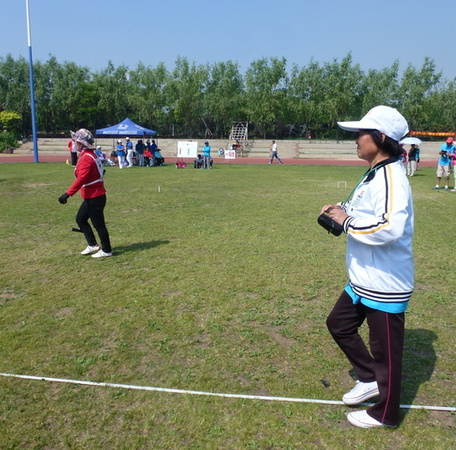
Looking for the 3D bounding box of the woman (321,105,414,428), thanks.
[{"bbox_3d":[0.691,0.254,2.076,0.510,1.641,0.490,2,11,10],"label":"woman"}]

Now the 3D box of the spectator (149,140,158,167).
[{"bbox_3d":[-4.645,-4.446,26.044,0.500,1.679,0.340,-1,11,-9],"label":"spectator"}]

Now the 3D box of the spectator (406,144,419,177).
[{"bbox_3d":[9.194,-3.227,20.754,0.480,1.569,0.340,5,12,20],"label":"spectator"}]

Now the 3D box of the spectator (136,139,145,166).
[{"bbox_3d":[-5.591,-4.572,26.574,0.500,1.656,0.340,1,11,0],"label":"spectator"}]

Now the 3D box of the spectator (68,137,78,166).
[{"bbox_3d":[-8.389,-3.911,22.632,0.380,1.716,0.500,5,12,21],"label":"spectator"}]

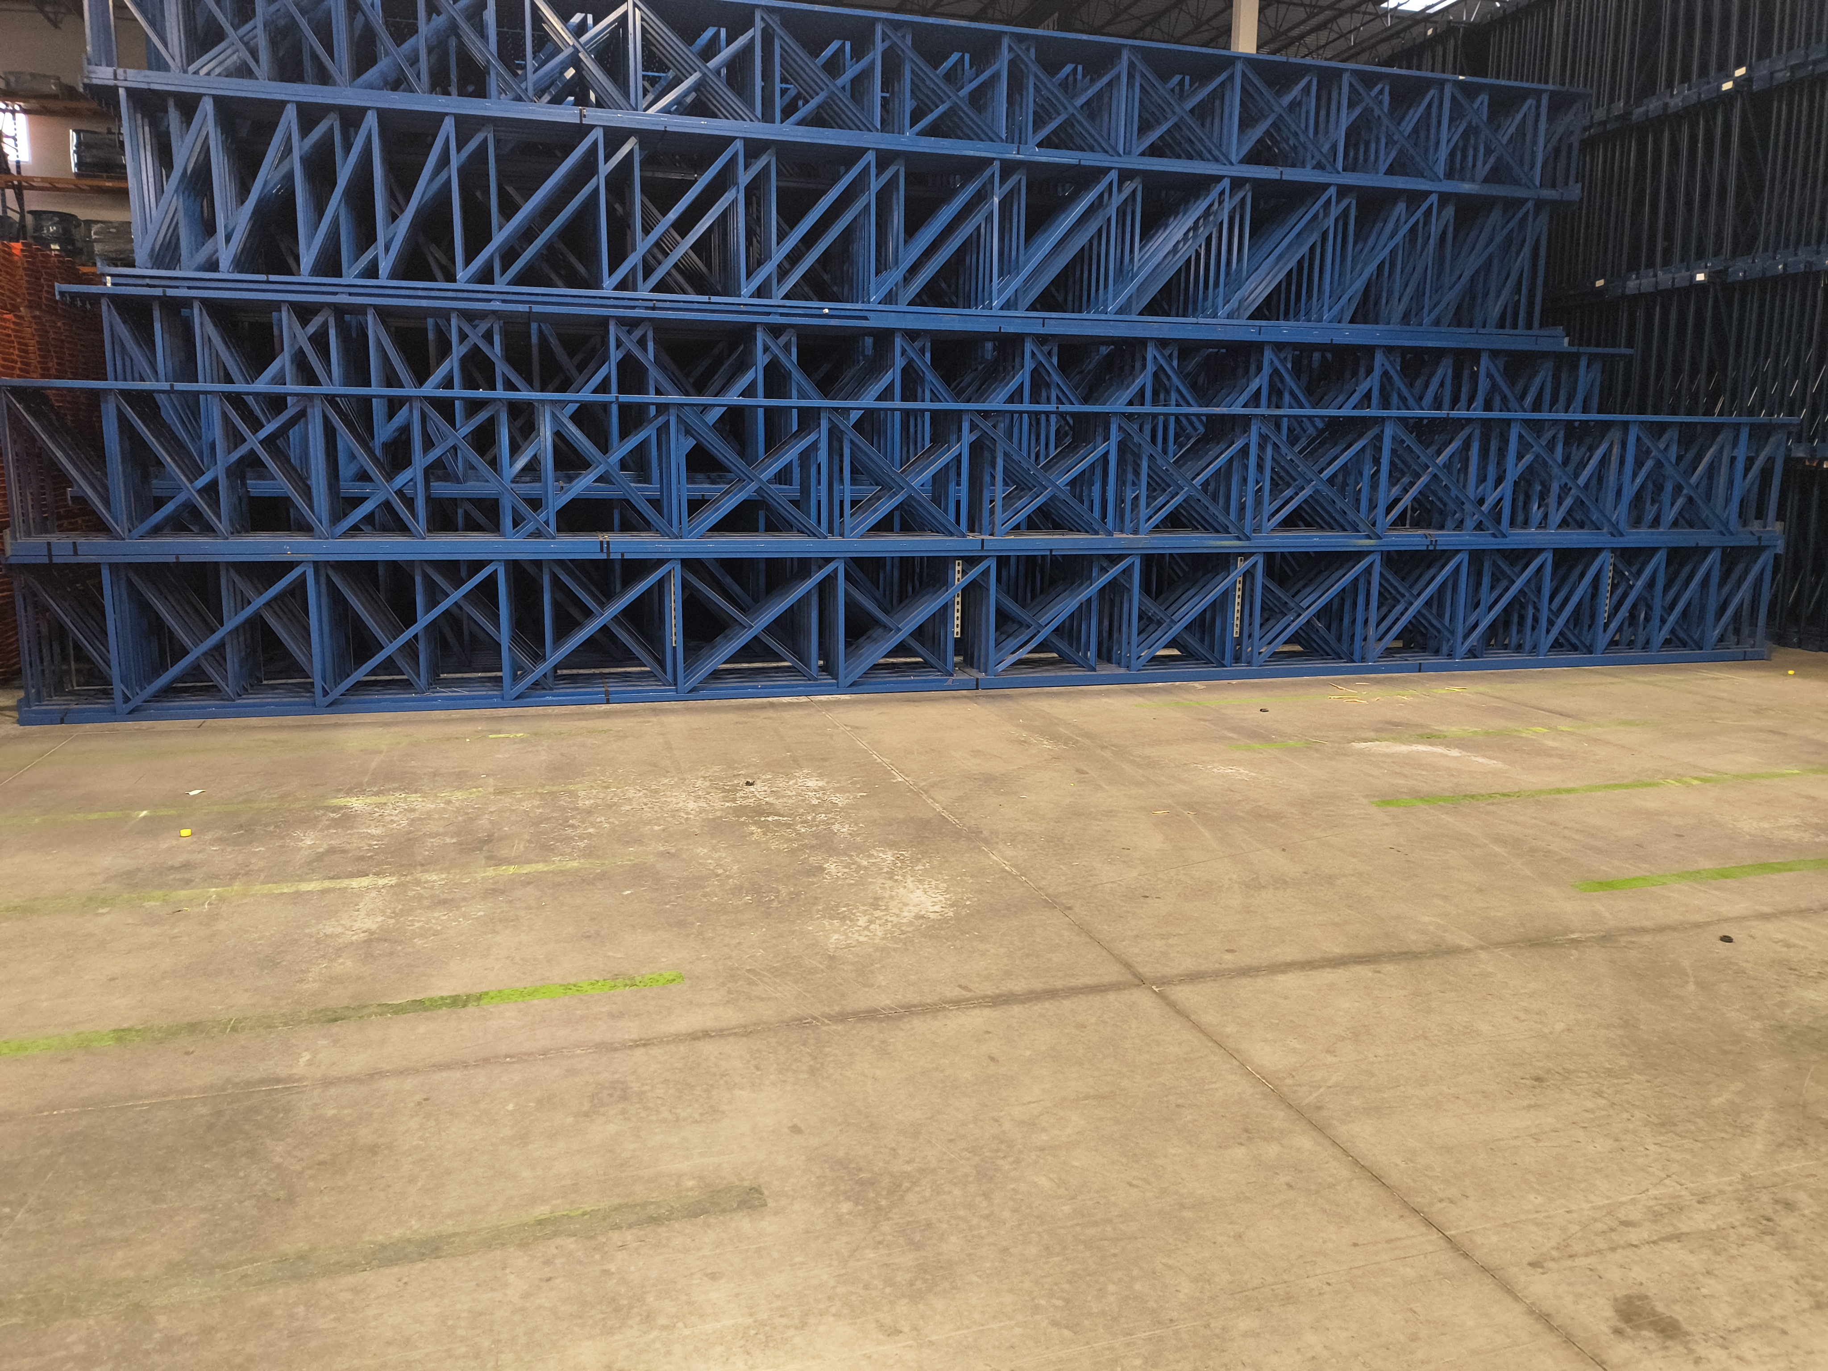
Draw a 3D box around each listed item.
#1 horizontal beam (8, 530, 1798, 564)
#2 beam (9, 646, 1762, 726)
[{"bbox_3d":[0.980,-0.932,8.779,12.175,0.110,0.110,-2,10,-16],"label":"horizontal beam"},{"bbox_3d":[0.950,-0.043,8.913,12.197,0.082,0.100,-2,10,-16],"label":"beam"}]

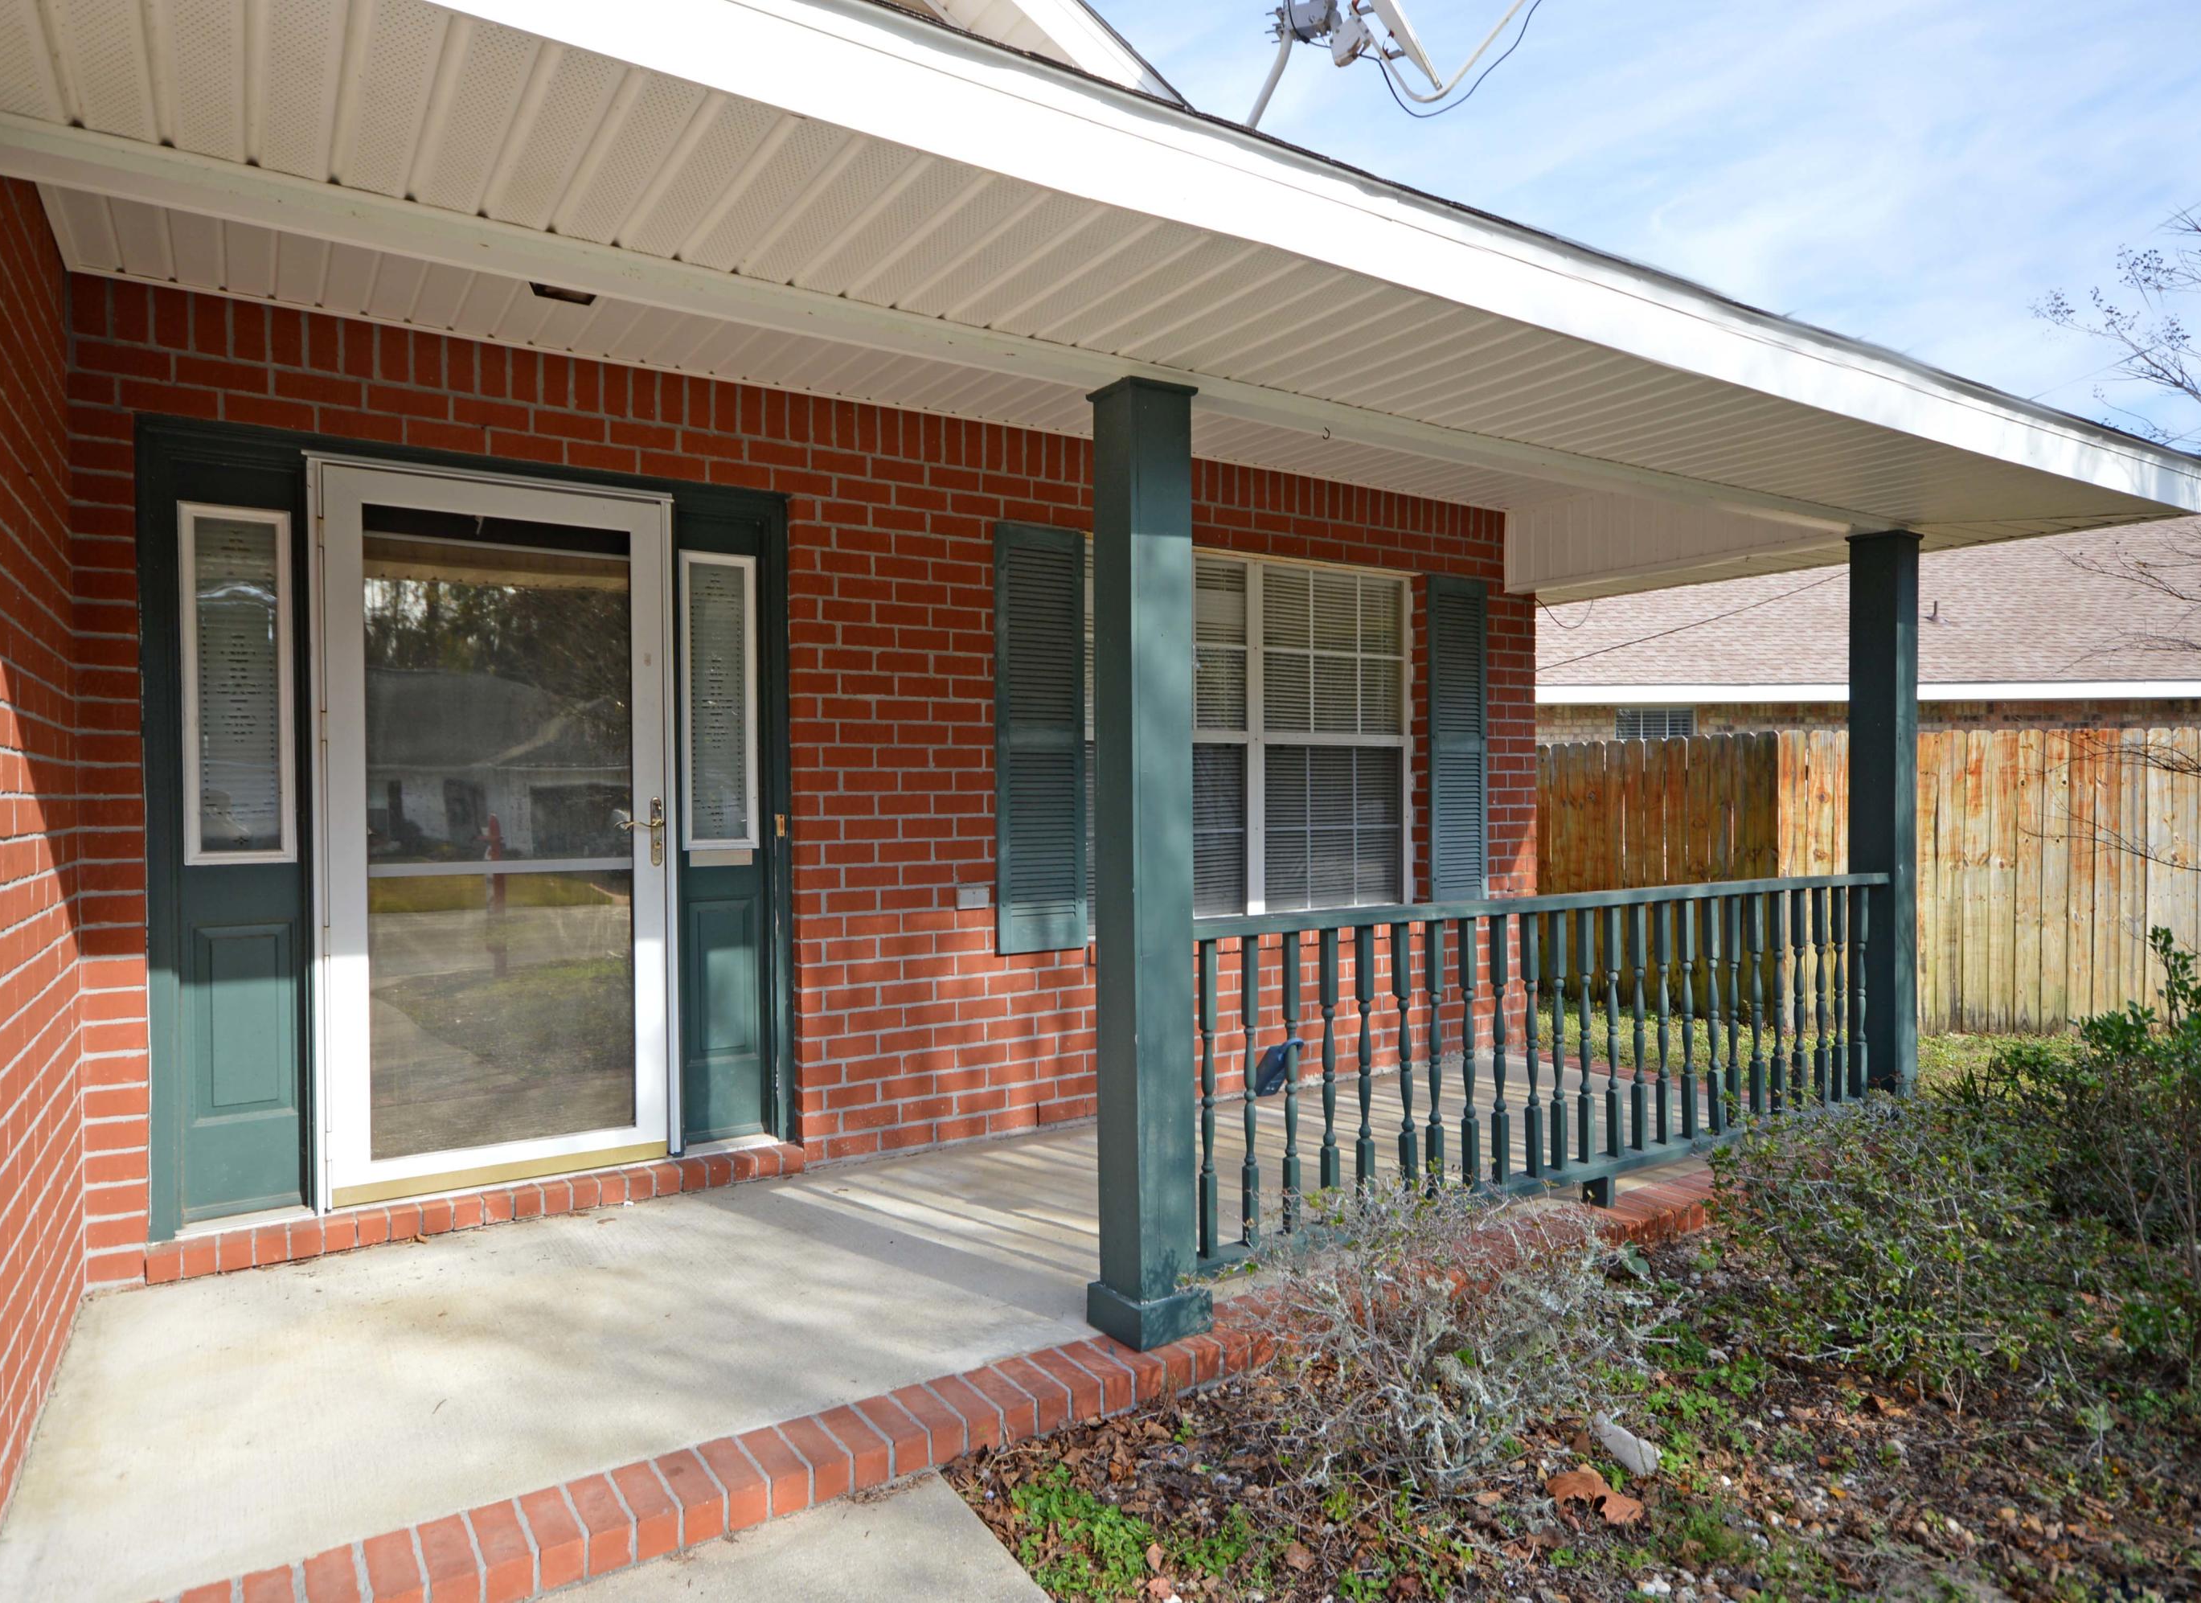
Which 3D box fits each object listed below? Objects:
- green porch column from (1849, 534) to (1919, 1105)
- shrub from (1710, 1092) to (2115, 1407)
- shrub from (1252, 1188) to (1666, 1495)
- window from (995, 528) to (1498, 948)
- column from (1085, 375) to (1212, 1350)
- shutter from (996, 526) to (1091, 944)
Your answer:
[{"bbox_3d":[2.892,0.088,4.712,0.190,2.120,0.190,-1,1,-33],"label":"green porch column"},{"bbox_3d":[1.919,0.995,3.092,0.860,0.570,0.800,-1,1,-33],"label":"shrub"},{"bbox_3d":[0.740,1.061,2.663,0.800,0.470,0.720,-1,1,-33],"label":"shrub"},{"bbox_3d":[0.696,-0.234,5.246,2.607,1.527,0.100,-1,1,-33],"label":"window"},{"bbox_3d":[0.105,0.141,2.886,0.190,2.116,0.190,-1,1,-33],"label":"column"},{"bbox_3d":[-0.219,-0.218,4.610,0.378,1.527,0.040,-1,1,-33],"label":"shutter"}]

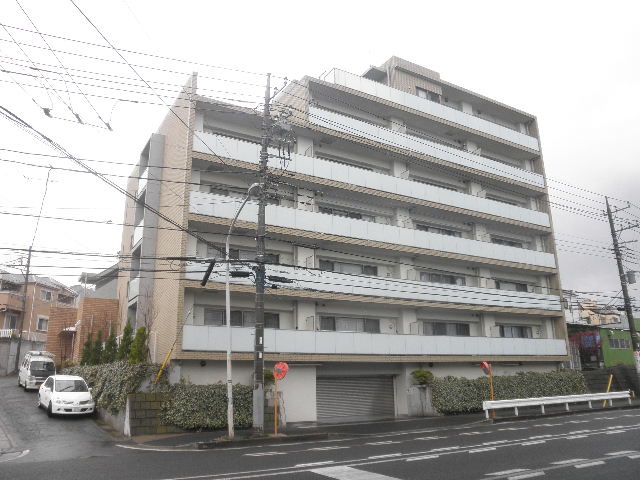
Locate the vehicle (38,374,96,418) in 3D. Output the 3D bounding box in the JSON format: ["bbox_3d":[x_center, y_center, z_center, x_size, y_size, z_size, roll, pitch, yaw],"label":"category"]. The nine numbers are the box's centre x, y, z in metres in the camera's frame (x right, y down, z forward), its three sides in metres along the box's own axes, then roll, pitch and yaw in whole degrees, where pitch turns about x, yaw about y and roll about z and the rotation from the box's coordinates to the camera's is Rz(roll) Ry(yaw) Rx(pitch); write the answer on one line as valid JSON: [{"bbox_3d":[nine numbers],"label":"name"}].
[{"bbox_3d":[-11.326,6.935,23.233,1.720,1.520,4.400,9,-11,-34],"label":"vehicle"}]

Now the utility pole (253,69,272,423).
[{"bbox_3d":[-2.301,-0.171,21.457,0.420,15.310,0.420,9,-18,-30],"label":"utility pole"}]

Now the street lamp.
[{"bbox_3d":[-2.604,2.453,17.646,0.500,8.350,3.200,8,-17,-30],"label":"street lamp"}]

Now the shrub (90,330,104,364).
[{"bbox_3d":[-11.570,5.642,26.920,0.700,1.900,0.700,8,-17,-30],"label":"shrub"}]

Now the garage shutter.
[{"bbox_3d":[1.882,7.998,26.203,4.832,2.147,0.200,8,-18,-31],"label":"garage shutter"}]

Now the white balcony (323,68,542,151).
[{"bbox_3d":[8.224,-8.022,34.269,18.148,1.108,1.200,8,-18,-31],"label":"white balcony"}]

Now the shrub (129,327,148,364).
[{"bbox_3d":[-7.648,4.487,21.814,0.800,1.800,0.800,8,-17,-30],"label":"shrub"}]

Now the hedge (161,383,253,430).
[{"bbox_3d":[-4.147,6.468,20.132,3.550,1.680,1.100,8,-18,-31],"label":"hedge"}]

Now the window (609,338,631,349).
[{"bbox_3d":[20.891,7.233,36.075,2.200,0.650,0.120,8,-17,-30],"label":"window"}]

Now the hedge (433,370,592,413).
[{"bbox_3d":[11.230,8.597,29.539,12.950,1.920,1.100,8,-18,-31],"label":"hedge"}]

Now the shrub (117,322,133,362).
[{"bbox_3d":[-8.582,4.470,22.725,0.680,1.681,0.680,8,-18,-31],"label":"shrub"}]

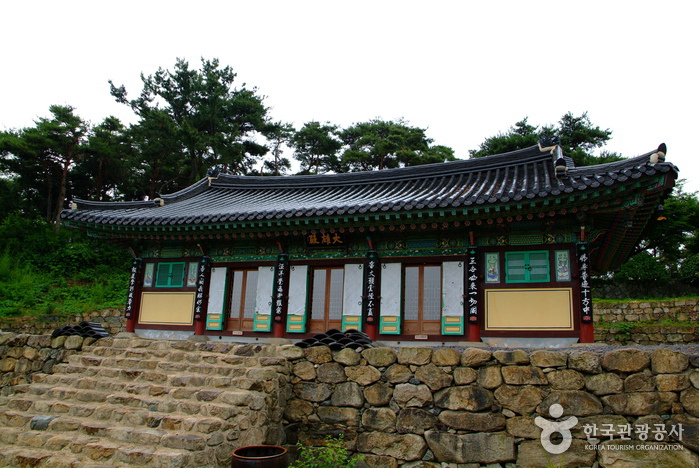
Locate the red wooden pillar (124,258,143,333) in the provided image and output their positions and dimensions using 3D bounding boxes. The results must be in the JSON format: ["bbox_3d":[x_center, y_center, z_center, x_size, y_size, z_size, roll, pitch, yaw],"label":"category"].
[{"bbox_3d":[-7.425,2.110,18.048,0.280,2.518,0.290,-3,-13,20],"label":"red wooden pillar"}]

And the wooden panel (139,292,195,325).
[{"bbox_3d":[-6.077,2.480,17.484,2.177,1.073,0.070,-3,-13,20],"label":"wooden panel"}]

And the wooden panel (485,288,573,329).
[{"bbox_3d":[4.641,1.967,13.642,2.177,1.073,0.070,-3,-13,20],"label":"wooden panel"}]

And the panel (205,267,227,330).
[{"bbox_3d":[-4.263,2.092,16.873,0.583,2.000,0.070,-3,-13,20],"label":"panel"}]

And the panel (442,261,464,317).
[{"bbox_3d":[2.835,1.512,14.385,0.583,1.505,0.070,-3,-13,20],"label":"panel"}]

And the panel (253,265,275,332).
[{"bbox_3d":[-2.620,2.014,16.283,0.588,2.000,0.070,-3,-13,20],"label":"panel"}]

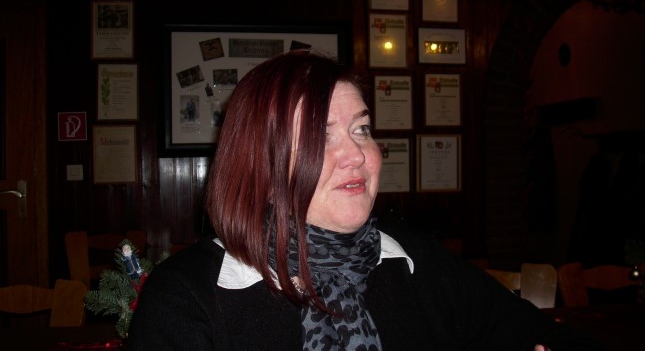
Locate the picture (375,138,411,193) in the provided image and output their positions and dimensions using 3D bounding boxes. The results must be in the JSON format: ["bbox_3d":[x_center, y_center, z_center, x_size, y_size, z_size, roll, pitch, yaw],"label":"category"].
[{"bbox_3d":[0.383,-0.056,3.209,0.225,0.317,0.020,-1,-1,-6],"label":"picture"}]

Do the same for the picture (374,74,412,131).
[{"bbox_3d":[0.397,-0.403,3.206,0.225,0.308,0.020,-1,0,-6],"label":"picture"}]

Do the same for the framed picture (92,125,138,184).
[{"bbox_3d":[-1.103,-0.114,3.064,0.240,0.322,0.020,-1,-1,-6],"label":"framed picture"}]

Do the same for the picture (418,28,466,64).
[{"bbox_3d":[0.673,-0.723,3.236,0.277,0.204,0.020,-1,0,-6],"label":"picture"}]

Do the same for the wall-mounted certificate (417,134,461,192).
[{"bbox_3d":[0.654,-0.067,3.231,0.263,0.326,0.020,-1,0,-6],"label":"wall-mounted certificate"}]

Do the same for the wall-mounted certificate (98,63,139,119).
[{"bbox_3d":[-1.088,-0.444,3.069,0.232,0.318,0.020,-1,-1,-6],"label":"wall-mounted certificate"}]

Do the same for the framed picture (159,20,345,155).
[{"bbox_3d":[-0.364,-0.465,3.126,1.003,0.727,0.030,-1,0,-6],"label":"framed picture"}]

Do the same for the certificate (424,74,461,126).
[{"bbox_3d":[0.676,-0.424,3.243,0.222,0.310,0.020,-1,-1,-6],"label":"certificate"}]

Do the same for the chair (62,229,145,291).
[{"bbox_3d":[-1.055,0.695,2.640,0.430,0.870,0.480,-1,0,-7],"label":"chair"}]

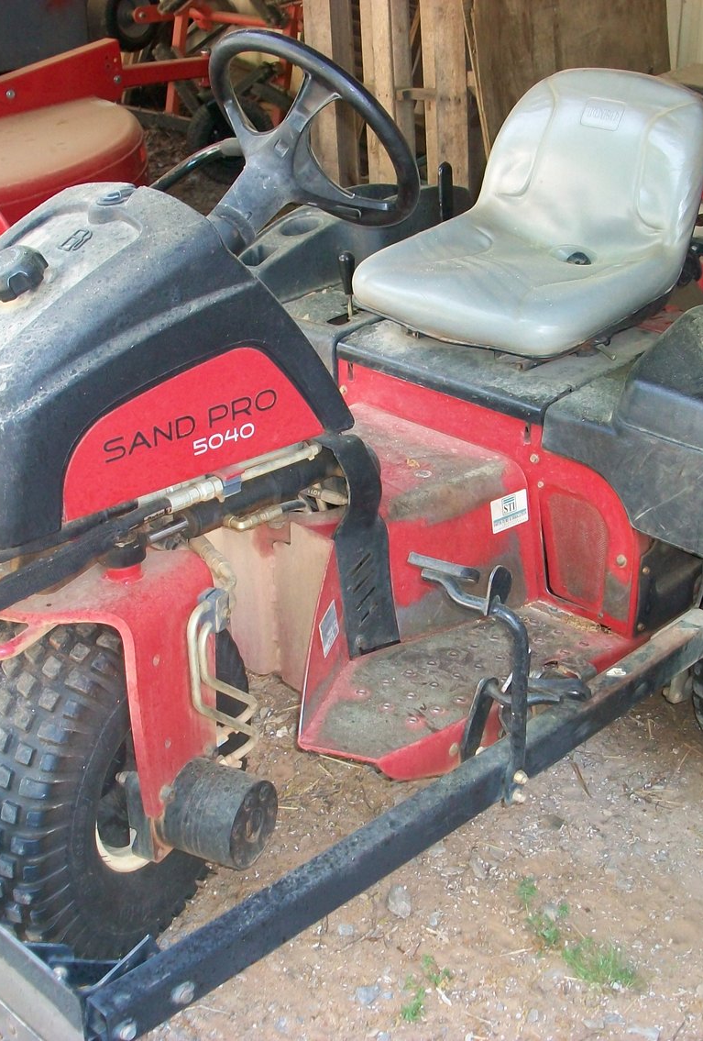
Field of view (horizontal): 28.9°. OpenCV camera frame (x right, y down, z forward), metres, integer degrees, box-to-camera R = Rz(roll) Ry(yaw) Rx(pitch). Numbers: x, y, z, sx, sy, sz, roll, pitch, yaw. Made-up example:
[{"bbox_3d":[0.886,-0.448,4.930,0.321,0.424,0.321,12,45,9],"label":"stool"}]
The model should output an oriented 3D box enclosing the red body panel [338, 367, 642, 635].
[{"bbox_3d":[0.116,-0.027,2.210,0.690,0.320,0.240,21,32,39],"label":"red body panel"}]

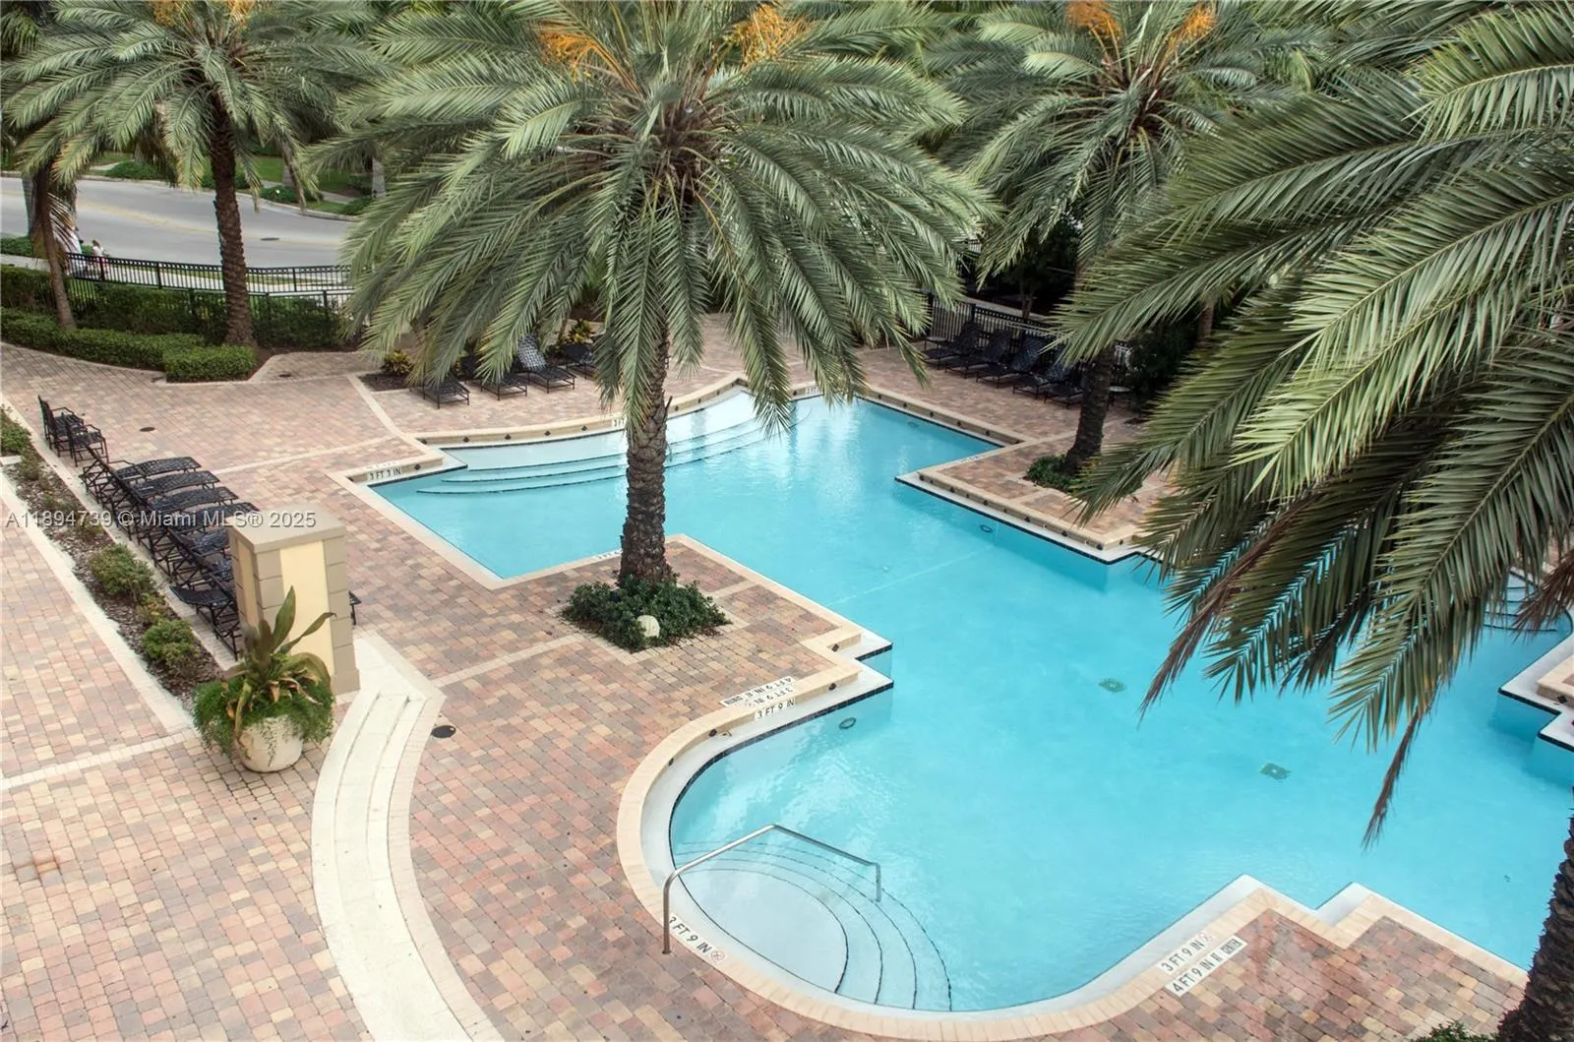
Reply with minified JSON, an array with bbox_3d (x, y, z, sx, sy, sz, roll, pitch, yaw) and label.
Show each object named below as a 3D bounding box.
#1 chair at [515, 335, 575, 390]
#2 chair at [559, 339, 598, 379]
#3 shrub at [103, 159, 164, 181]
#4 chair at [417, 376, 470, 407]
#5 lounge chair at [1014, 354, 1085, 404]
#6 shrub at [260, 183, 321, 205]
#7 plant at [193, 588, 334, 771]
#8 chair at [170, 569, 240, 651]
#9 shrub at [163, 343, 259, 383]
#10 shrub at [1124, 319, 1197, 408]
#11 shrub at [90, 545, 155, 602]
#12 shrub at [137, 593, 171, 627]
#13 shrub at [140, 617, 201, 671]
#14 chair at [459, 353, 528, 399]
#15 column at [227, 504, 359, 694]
[{"bbox_3d":[-5.557,-3.589,26.883,0.700,0.960,1.760,-15,28,-39],"label":"chair"},{"bbox_3d":[-4.417,-3.655,27.137,0.700,0.620,1.900,-15,28,-37],"label":"chair"},{"bbox_3d":[-35.520,-19.096,63.927,2.900,0.840,2.500,-8,24,-27],"label":"shrub"},{"bbox_3d":[-7.358,-2.985,24.803,0.700,0.800,1.780,-14,27,-36],"label":"chair"},{"bbox_3d":[6.286,-3.579,28.412,1.760,0.980,0.700,-15,28,-39],"label":"lounge chair"},{"bbox_3d":[-24.502,-16.215,57.960,2.700,0.840,2.200,-6,23,-21],"label":"shrub"},{"bbox_3d":[-5.209,1.553,11.659,1.270,1.680,1.270,-16,28,-39],"label":"plant"},{"bbox_3d":[-6.345,0.991,14.826,1.700,0.920,0.680,-16,28,-39],"label":"chair"},{"bbox_3d":[-13.003,-3.572,26.385,1.720,0.570,1.050,-9,24,-29],"label":"shrub"},{"bbox_3d":[8.537,-3.669,26.929,1.650,2.150,1.650,-16,28,-39],"label":"shrub"},{"bbox_3d":[-8.545,0.684,15.164,0.780,0.610,0.850,-16,28,-39],"label":"shrub"},{"bbox_3d":[-7.831,1.097,14.579,0.400,0.410,0.420,-16,28,-39],"label":"shrub"},{"bbox_3d":[-7.235,1.452,13.833,0.760,0.580,0.740,-15,28,-39],"label":"shrub"},{"bbox_3d":[-6.509,-3.300,26.204,0.700,0.820,1.880,-15,28,-39],"label":"chair"},{"bbox_3d":[-5.476,0.951,13.139,0.940,1.984,0.890,-15,28,-39],"label":"column"}]

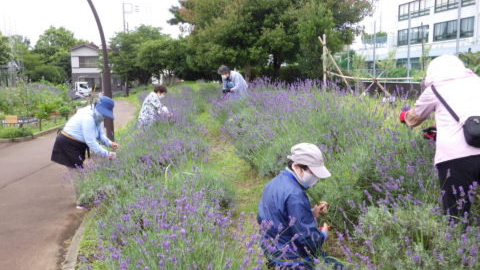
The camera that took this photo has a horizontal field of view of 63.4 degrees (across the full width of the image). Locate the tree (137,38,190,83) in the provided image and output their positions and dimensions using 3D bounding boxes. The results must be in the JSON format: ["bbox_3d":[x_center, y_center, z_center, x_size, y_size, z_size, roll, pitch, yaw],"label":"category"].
[{"bbox_3d":[-8.274,-8.058,42.000,5.900,5.200,5.400,0,9,0],"label":"tree"}]

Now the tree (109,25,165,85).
[{"bbox_3d":[-11.728,-8.895,44.000,6.200,6.700,5.500,0,9,0],"label":"tree"}]

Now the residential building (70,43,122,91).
[{"bbox_3d":[-20.551,-9.735,56.000,7.200,6.600,6.500,0,9,-3],"label":"residential building"}]

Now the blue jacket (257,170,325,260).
[{"bbox_3d":[0.320,0.504,2.460,0.360,0.550,0.430,6,3,-35],"label":"blue jacket"}]

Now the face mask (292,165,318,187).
[{"bbox_3d":[0.396,0.251,2.350,0.110,0.120,0.140,23,5,-10],"label":"face mask"}]

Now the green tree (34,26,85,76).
[{"bbox_3d":[-26.961,-12.323,58.000,7.200,7.800,6.500,0,9,0],"label":"green tree"}]

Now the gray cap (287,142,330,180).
[{"bbox_3d":[0.416,0.158,2.360,0.270,0.140,0.175,19,6,-9],"label":"gray cap"}]

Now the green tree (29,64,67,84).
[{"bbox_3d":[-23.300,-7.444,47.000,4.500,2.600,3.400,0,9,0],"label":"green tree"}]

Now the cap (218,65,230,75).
[{"bbox_3d":[-0.275,-1.137,6.900,0.190,0.150,0.240,6,29,37],"label":"cap"}]

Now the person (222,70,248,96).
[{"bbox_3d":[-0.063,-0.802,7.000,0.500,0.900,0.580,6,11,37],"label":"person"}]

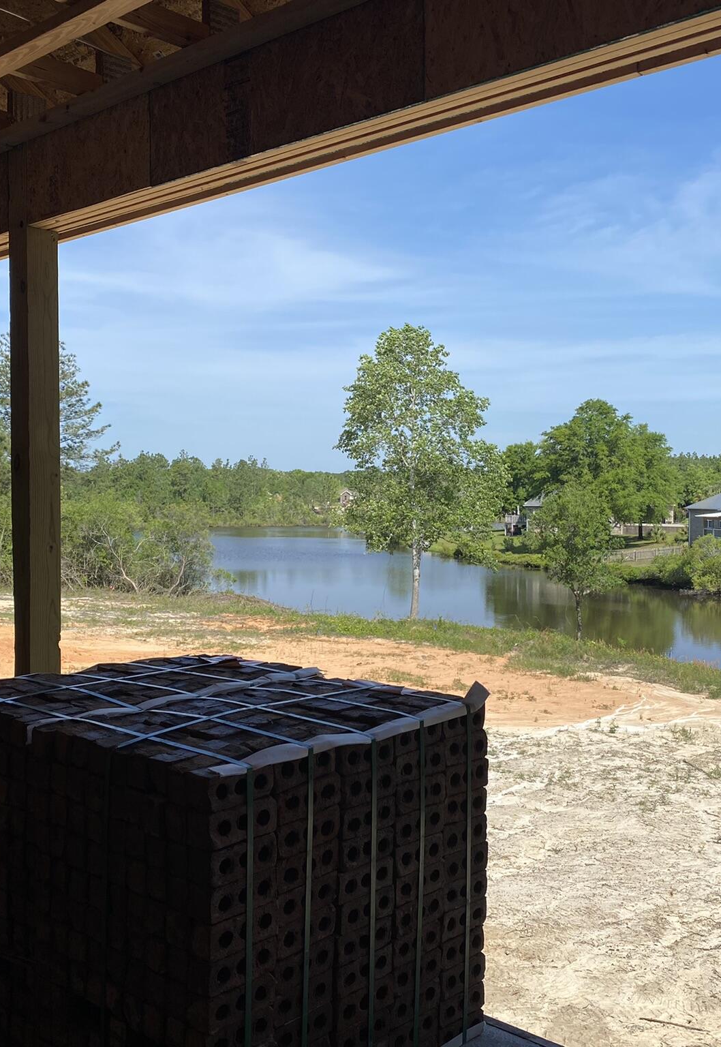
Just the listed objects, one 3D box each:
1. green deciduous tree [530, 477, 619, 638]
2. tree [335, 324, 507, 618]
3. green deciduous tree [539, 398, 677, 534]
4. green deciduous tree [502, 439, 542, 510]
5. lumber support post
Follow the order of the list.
[{"bbox_3d":[5.912,0.965,29.000,2.443,4.495,2.443,1,2,12],"label":"green deciduous tree"},{"bbox_3d":[2.021,-1.729,35.000,5.752,9.829,5.752,0,2,3],"label":"tree"},{"bbox_3d":[25.264,-5.620,107.000,14.135,14.469,14.135,1,2,13],"label":"green deciduous tree"},{"bbox_3d":[20.080,-4.665,130.000,6.490,11.358,6.490,0,2,9],"label":"green deciduous tree"},{"bbox_3d":[-1.357,-0.045,4.377,0.140,2.800,0.140,2,3,42],"label":"lumber support post"}]

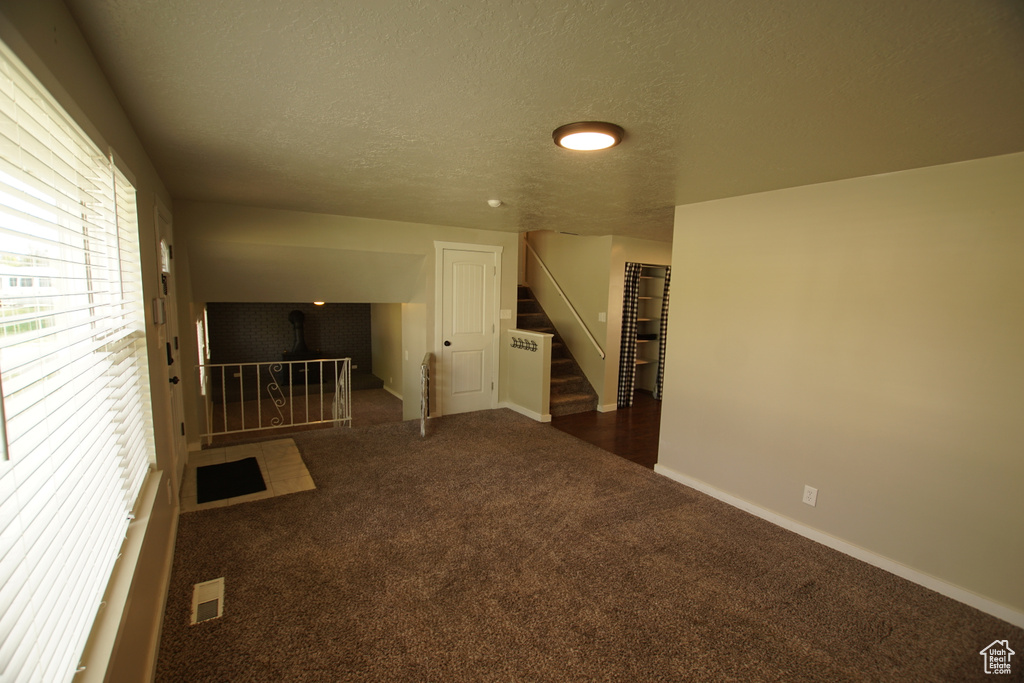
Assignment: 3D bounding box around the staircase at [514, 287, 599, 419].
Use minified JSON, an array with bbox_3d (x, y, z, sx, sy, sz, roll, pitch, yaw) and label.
[{"bbox_3d":[0.396,0.059,6.092,0.875,1.622,1.606,-3,8,-34],"label":"staircase"}]

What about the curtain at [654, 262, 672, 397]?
[{"bbox_3d":[2.266,-0.101,6.306,0.270,1.984,0.100,-3,8,-34],"label":"curtain"}]

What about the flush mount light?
[{"bbox_3d":[0.359,-0.955,2.014,0.335,0.032,0.335,2,7,0],"label":"flush mount light"}]

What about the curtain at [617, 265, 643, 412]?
[{"bbox_3d":[1.601,-0.064,5.850,0.326,1.984,0.100,-3,8,-34],"label":"curtain"}]

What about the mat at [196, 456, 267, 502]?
[{"bbox_3d":[-2.300,1.113,3.484,0.437,0.010,0.760,-3,8,-34],"label":"mat"}]

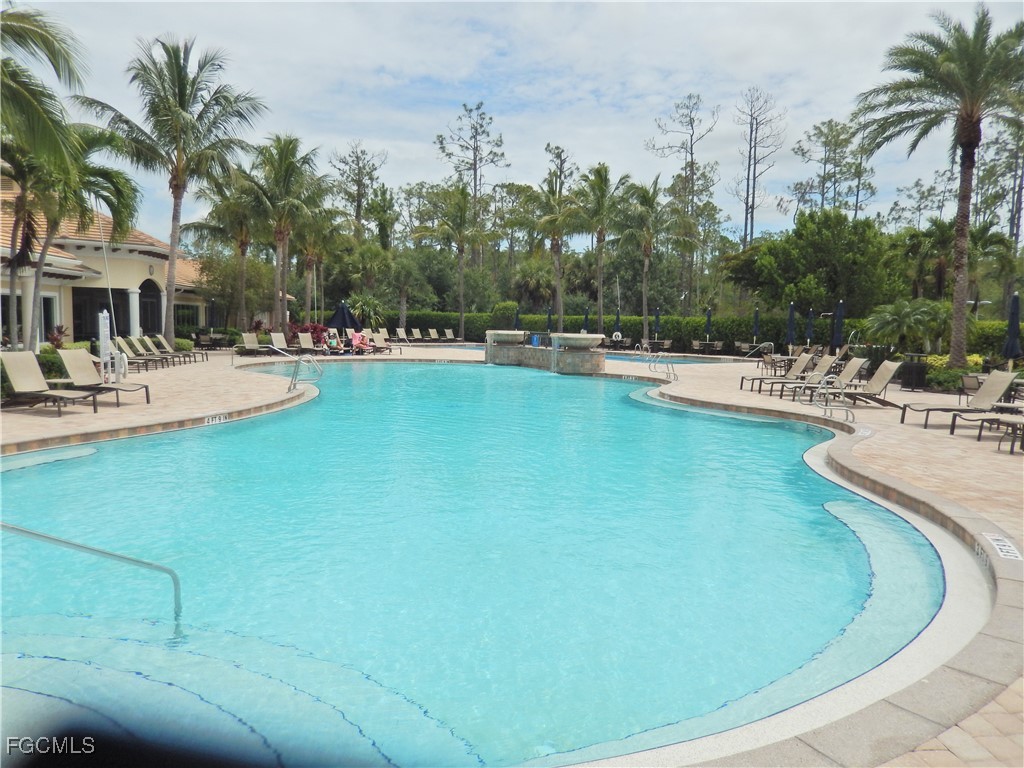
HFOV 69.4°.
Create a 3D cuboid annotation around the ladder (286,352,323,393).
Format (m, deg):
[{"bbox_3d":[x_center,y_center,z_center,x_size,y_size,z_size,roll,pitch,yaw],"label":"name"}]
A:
[{"bbox_3d":[-4.926,-0.256,17.702,0.850,0.880,0.650,0,5,-6],"label":"ladder"}]

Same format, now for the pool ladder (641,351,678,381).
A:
[{"bbox_3d":[4.736,-0.541,23.062,0.760,0.870,0.600,0,5,-11],"label":"pool ladder"}]

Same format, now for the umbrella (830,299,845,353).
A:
[{"bbox_3d":[9.715,-1.197,21.964,0.450,2.450,0.450,1,5,0],"label":"umbrella"}]

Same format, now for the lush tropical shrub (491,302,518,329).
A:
[{"bbox_3d":[-0.617,-4.529,54.814,2.000,3.200,2.000,1,5,0],"label":"lush tropical shrub"}]

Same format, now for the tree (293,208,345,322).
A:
[{"bbox_3d":[-11.605,-6.445,44.125,3.900,8.390,3.900,1,5,0],"label":"tree"}]

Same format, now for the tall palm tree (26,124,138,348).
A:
[{"bbox_3d":[-12.313,-3.824,21.280,3.500,7.112,3.500,-2,5,-30],"label":"tall palm tree"}]

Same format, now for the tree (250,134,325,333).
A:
[{"bbox_3d":[-12.501,-7.770,40.503,4.700,11.700,4.700,1,5,0],"label":"tree"}]

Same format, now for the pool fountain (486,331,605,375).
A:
[{"bbox_3d":[1.173,-1.366,29.991,2.000,1.450,7.100,-2,5,-27],"label":"pool fountain"}]

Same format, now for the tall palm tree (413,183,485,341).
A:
[{"bbox_3d":[-4.692,-9.566,58.905,6.000,12.400,6.000,1,5,0],"label":"tall palm tree"}]

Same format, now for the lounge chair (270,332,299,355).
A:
[{"bbox_3d":[-10.348,-1.787,33.786,0.680,1.000,1.700,-4,7,-45],"label":"lounge chair"}]

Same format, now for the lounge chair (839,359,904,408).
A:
[{"bbox_3d":[7.852,-0.036,16.899,1.800,1.000,0.700,0,5,-7],"label":"lounge chair"}]

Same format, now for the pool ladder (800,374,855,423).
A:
[{"bbox_3d":[5.967,0.257,13.994,0.820,0.870,0.620,0,5,-13],"label":"pool ladder"}]

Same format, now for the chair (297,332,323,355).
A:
[{"bbox_3d":[-9.704,-1.932,36.122,1.606,1.061,0.665,5,6,42],"label":"chair"}]

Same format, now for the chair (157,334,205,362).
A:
[{"bbox_3d":[-12.876,-1.388,28.959,1.695,1.010,0.665,0,5,-9],"label":"chair"}]

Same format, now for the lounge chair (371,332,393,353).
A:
[{"bbox_3d":[-6.523,-2.071,38.542,0.665,1.065,1.599,-4,6,-45],"label":"lounge chair"}]

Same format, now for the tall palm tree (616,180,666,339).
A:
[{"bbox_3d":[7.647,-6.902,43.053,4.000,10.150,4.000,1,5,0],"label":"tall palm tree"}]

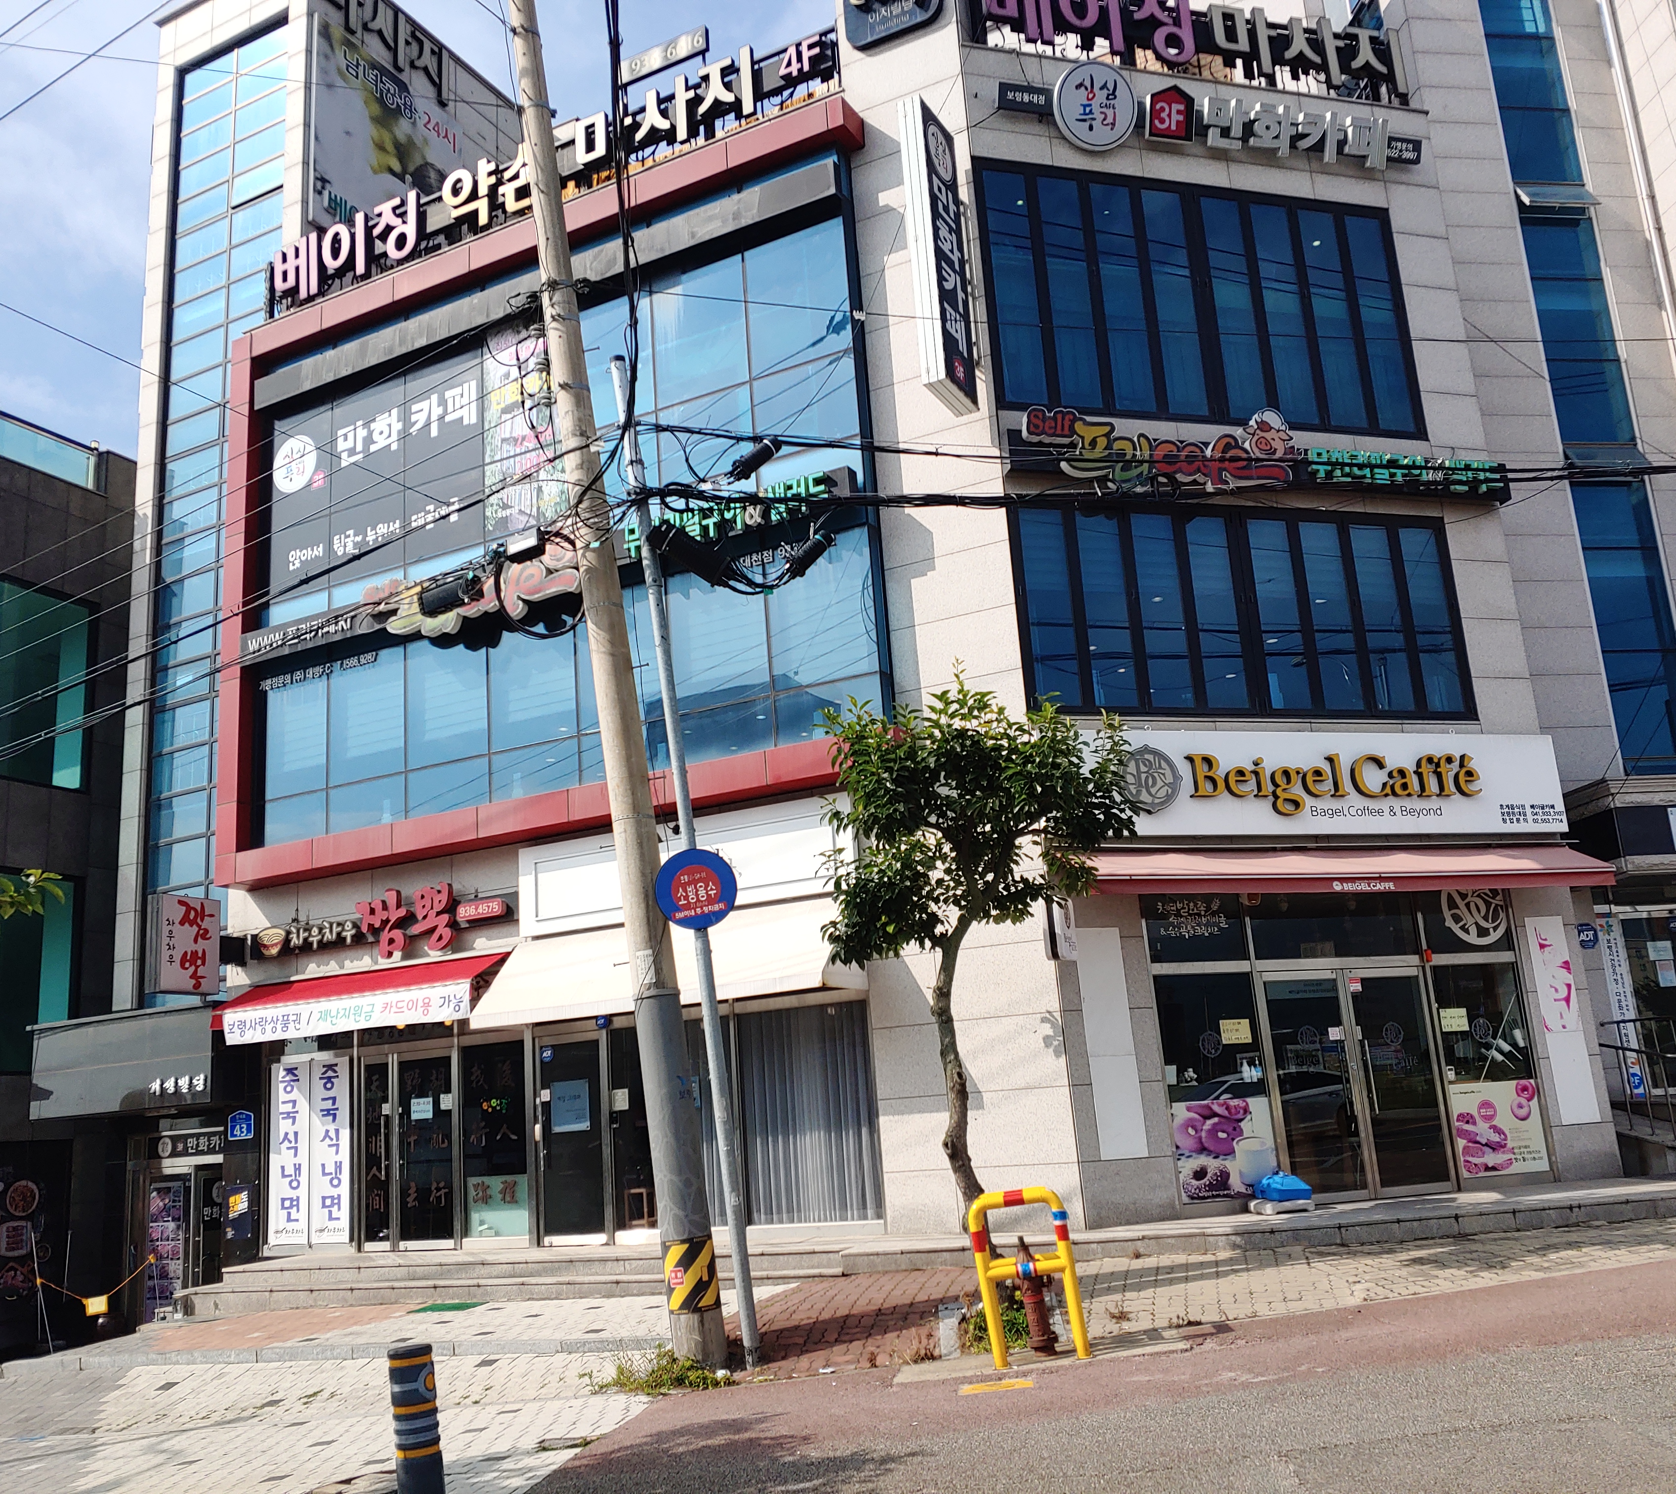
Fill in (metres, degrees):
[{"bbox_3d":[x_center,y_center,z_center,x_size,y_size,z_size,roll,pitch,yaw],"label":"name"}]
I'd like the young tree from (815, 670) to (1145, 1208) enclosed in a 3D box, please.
[{"bbox_3d":[1.043,1.724,10.568,2.186,4.524,2.135,-4,-14,0],"label":"young tree"}]

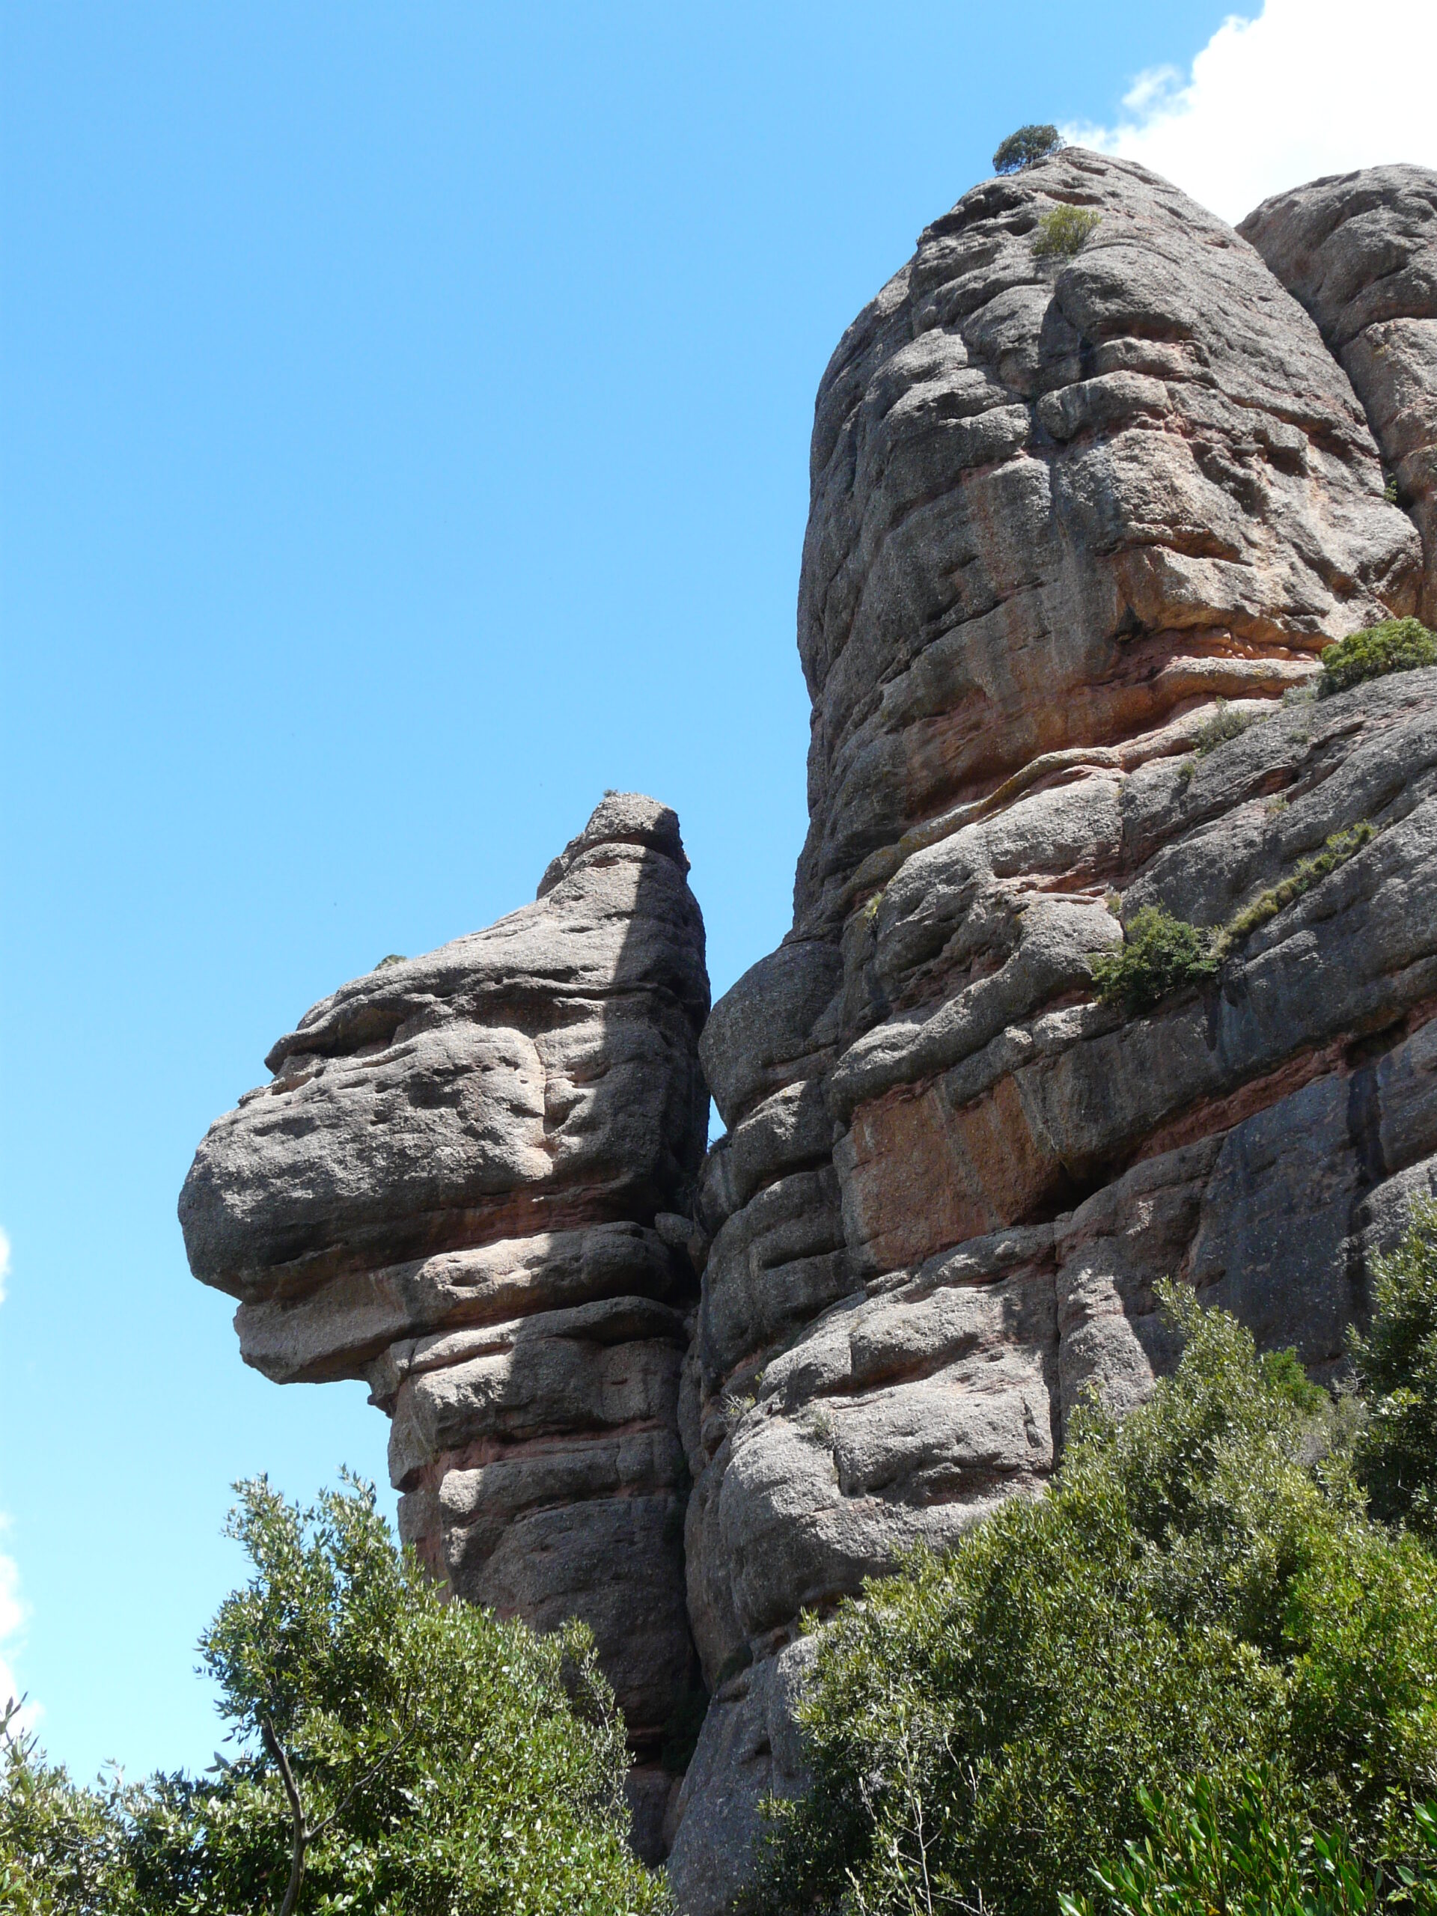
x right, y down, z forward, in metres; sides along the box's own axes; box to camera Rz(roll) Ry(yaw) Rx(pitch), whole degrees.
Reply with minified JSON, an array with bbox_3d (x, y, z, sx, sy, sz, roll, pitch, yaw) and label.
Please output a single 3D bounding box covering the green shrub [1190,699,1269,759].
[{"bbox_3d":[12.490,-5.570,54.000,1.850,1.350,1.500,0,-28,0],"label":"green shrub"}]

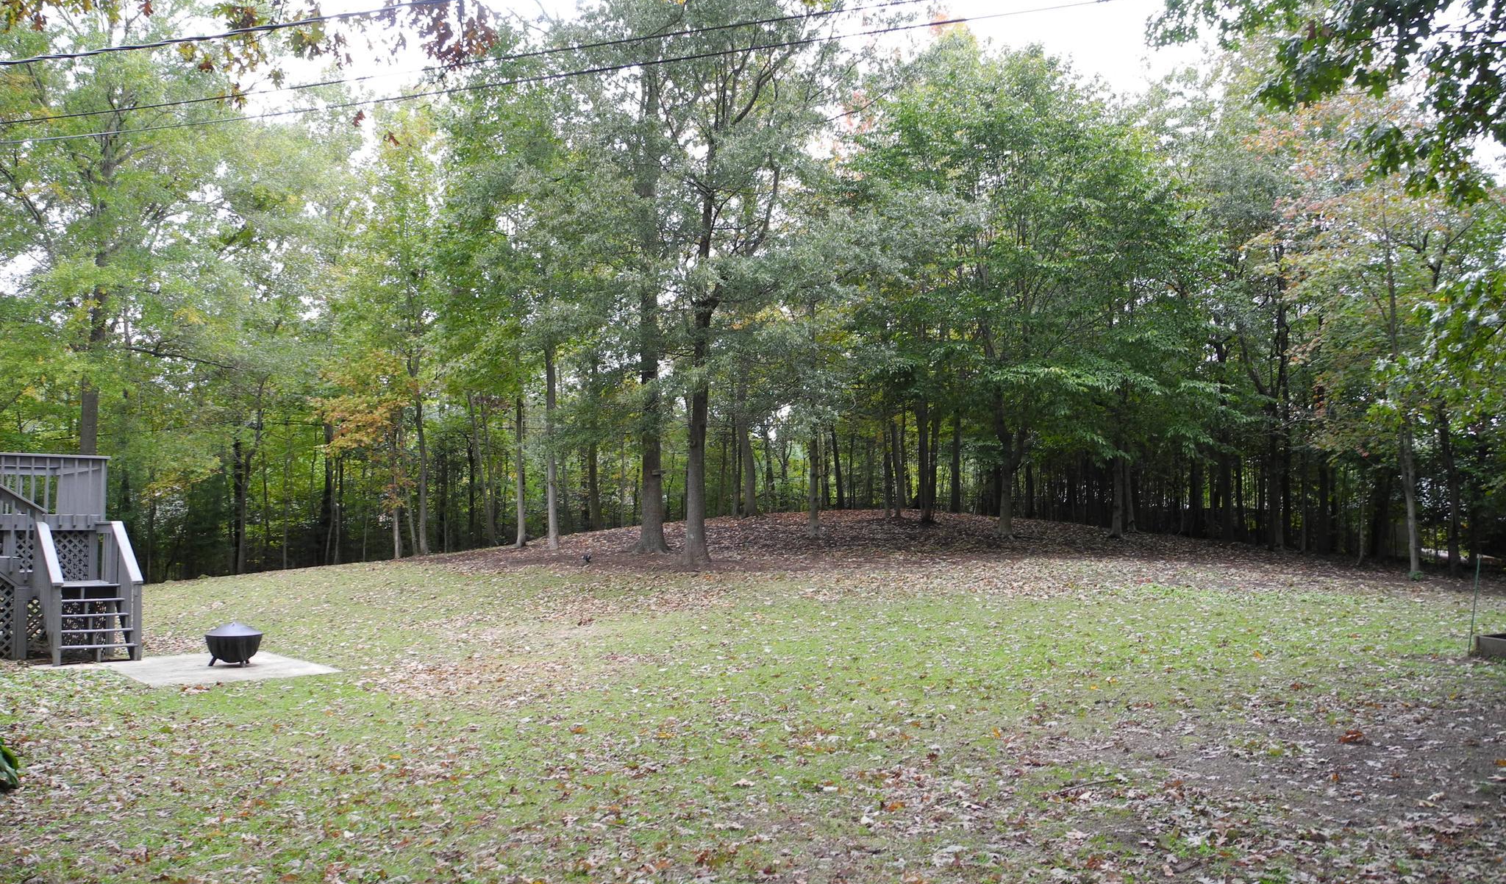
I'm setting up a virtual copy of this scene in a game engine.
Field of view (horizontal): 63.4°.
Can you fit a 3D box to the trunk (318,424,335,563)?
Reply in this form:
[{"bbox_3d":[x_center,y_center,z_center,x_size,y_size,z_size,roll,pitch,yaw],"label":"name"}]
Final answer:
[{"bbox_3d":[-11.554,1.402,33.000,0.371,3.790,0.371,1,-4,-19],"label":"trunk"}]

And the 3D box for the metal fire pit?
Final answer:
[{"bbox_3d":[-6.641,2.581,15.600,0.700,0.570,0.700,1,-4,-23],"label":"metal fire pit"}]

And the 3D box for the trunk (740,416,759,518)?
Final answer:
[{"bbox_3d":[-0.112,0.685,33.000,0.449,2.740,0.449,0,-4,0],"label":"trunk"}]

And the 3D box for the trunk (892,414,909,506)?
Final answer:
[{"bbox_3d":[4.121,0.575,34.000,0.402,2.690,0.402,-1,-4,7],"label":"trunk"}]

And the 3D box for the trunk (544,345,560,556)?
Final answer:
[{"bbox_3d":[-4.693,0.124,28.500,0.360,4.840,0.300,0,-2,0],"label":"trunk"}]

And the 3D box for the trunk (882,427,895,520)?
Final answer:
[{"bbox_3d":[3.998,0.852,36.000,0.340,2.780,0.300,0,-2,0],"label":"trunk"}]

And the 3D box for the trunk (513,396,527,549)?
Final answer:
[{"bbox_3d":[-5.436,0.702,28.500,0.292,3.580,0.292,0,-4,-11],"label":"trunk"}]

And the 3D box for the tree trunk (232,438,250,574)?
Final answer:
[{"bbox_3d":[-13.039,1.617,31.000,0.430,3.440,0.360,0,-2,0],"label":"tree trunk"}]

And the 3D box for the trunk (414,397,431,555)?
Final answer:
[{"bbox_3d":[-8.006,0.784,29.500,0.380,3.930,0.300,0,-2,0],"label":"trunk"}]

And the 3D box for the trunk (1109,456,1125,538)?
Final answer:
[{"bbox_3d":[9.565,1.437,32.000,0.380,2.160,0.340,0,-2,0],"label":"trunk"}]

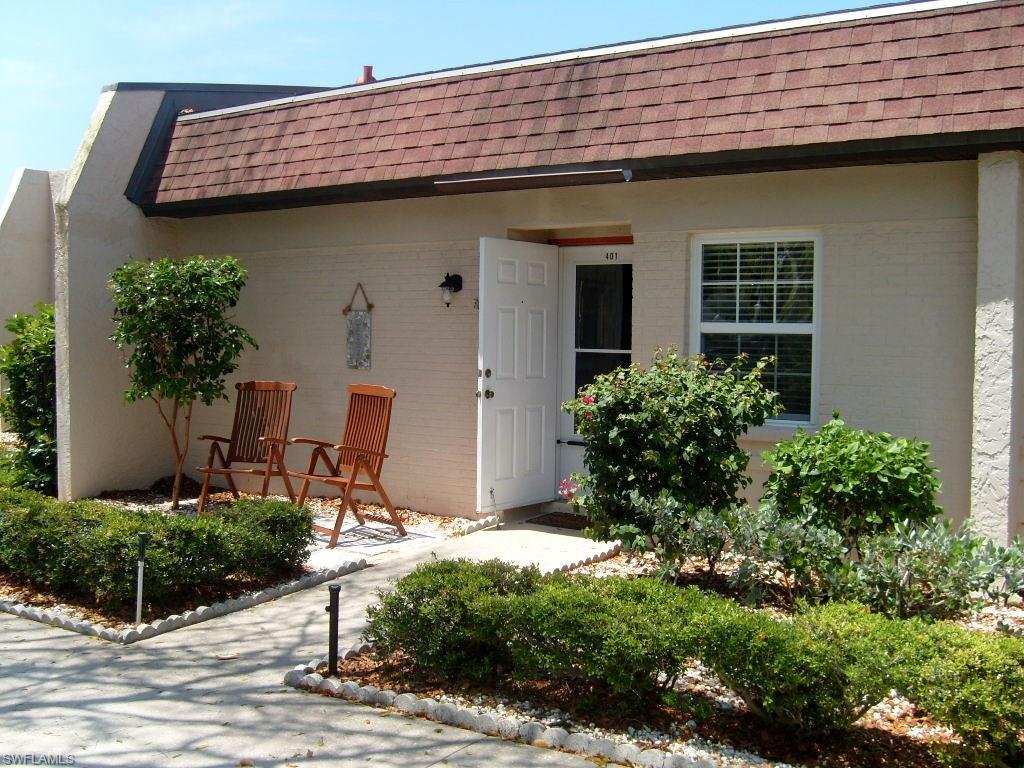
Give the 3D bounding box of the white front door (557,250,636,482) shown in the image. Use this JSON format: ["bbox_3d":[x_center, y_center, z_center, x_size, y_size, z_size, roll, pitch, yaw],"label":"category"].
[{"bbox_3d":[0.798,-0.070,8.362,0.900,2.090,0.050,3,4,33],"label":"white front door"}]

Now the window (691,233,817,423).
[{"bbox_3d":[1.649,-0.378,7.075,0.930,1.270,0.100,3,4,33],"label":"window"}]

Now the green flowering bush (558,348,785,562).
[{"bbox_3d":[1.029,0.477,6.720,1.360,1.420,1.200,3,4,33],"label":"green flowering bush"}]

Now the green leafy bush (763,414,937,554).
[{"bbox_3d":[2.049,0.679,6.250,1.060,1.000,0.950,3,4,33],"label":"green leafy bush"}]

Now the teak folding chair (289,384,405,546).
[{"bbox_3d":[-1.209,0.567,7.502,0.690,1.070,0.590,-2,4,-43],"label":"teak folding chair"}]

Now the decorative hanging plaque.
[{"bbox_3d":[-1.333,-0.502,8.857,0.310,0.735,0.030,3,4,33],"label":"decorative hanging plaque"}]

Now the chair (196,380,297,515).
[{"bbox_3d":[-2.046,0.537,8.058,0.590,1.070,0.690,2,3,16],"label":"chair"}]

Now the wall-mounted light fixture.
[{"bbox_3d":[-0.491,-0.748,8.204,0.140,0.270,0.200,3,4,33],"label":"wall-mounted light fixture"}]

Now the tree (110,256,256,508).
[{"bbox_3d":[-2.711,-0.012,8.544,1.180,2.070,1.100,3,4,33],"label":"tree"}]

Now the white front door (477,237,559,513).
[{"bbox_3d":[0.046,-0.076,8.257,0.050,2.090,0.900,3,4,41],"label":"white front door"}]

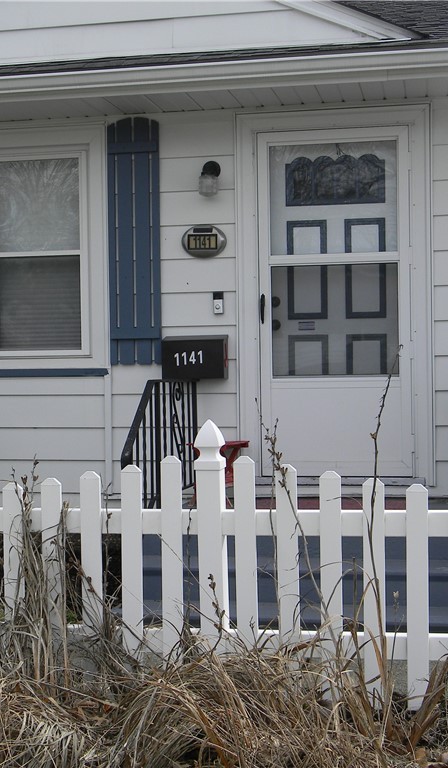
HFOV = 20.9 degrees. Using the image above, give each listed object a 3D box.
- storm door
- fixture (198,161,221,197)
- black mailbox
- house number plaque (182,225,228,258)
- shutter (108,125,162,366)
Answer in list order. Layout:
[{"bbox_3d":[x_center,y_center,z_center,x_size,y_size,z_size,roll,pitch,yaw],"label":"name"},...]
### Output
[{"bbox_3d":[0.651,-0.475,7.129,0.898,2.046,0.060,-1,1,12],"label":"storm door"},{"bbox_3d":[-0.082,-1.215,7.194,0.117,0.227,0.160,-1,1,12],"label":"fixture"},{"bbox_3d":[-0.165,-0.162,7.240,0.372,0.263,0.130,-1,1,12],"label":"black mailbox"},{"bbox_3d":[-0.119,-0.854,7.263,0.269,0.197,0.050,-1,1,12],"label":"house number plaque"},{"bbox_3d":[-0.540,-0.862,7.360,0.325,1.498,0.035,-1,1,12],"label":"shutter"}]

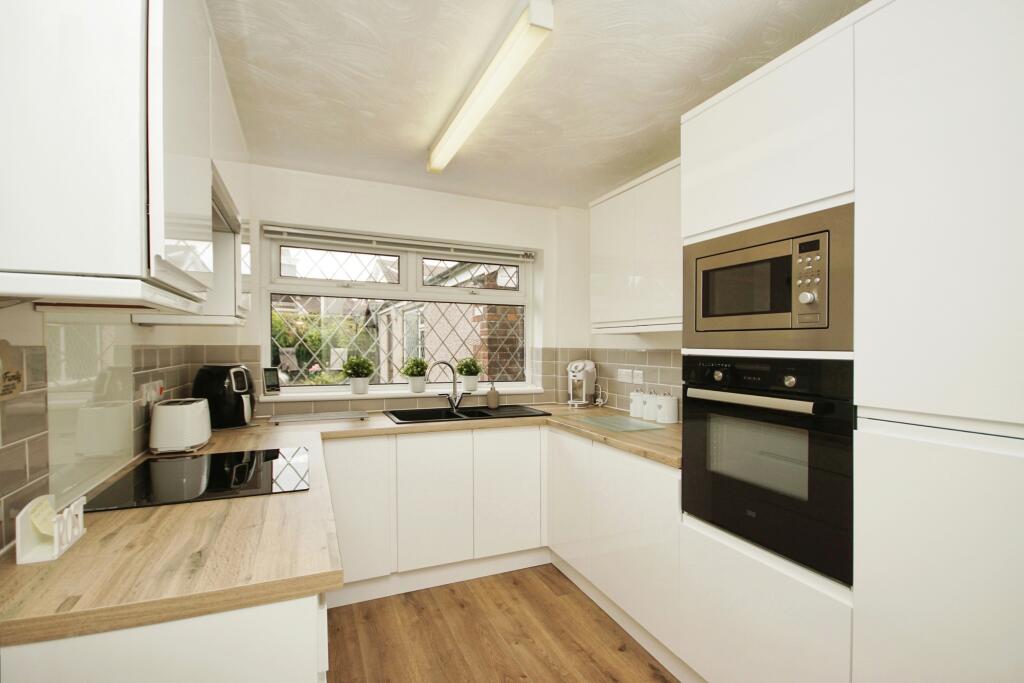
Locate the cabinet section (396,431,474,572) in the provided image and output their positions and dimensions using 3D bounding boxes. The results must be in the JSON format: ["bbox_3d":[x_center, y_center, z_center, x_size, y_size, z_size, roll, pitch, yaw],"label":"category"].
[{"bbox_3d":[-0.535,0.881,2.633,0.429,0.735,0.570,1,-1,-24],"label":"cabinet section"}]

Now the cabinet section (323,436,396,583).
[{"bbox_3d":[-0.885,0.854,2.430,0.380,0.720,0.560,1,-1,-23],"label":"cabinet section"}]

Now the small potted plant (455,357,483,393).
[{"bbox_3d":[-0.324,0.241,3.177,0.185,0.250,0.185,1,-1,-24],"label":"small potted plant"}]

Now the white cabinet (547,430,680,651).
[{"bbox_3d":[0.703,0.898,2.286,0.570,0.737,1.072,1,-1,-24],"label":"white cabinet"}]

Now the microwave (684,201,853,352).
[{"bbox_3d":[0.955,-0.167,1.455,0.400,0.390,0.585,1,-1,-24],"label":"microwave"}]

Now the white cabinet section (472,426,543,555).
[{"bbox_3d":[-0.140,0.894,2.811,0.434,0.738,0.570,1,-1,-24],"label":"white cabinet section"}]

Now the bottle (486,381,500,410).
[{"bbox_3d":[-0.136,0.387,3.112,0.085,0.203,0.090,1,-1,24],"label":"bottle"}]

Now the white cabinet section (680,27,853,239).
[{"bbox_3d":[1.045,-0.618,1.510,0.560,0.450,0.590,1,-1,-24],"label":"white cabinet section"}]

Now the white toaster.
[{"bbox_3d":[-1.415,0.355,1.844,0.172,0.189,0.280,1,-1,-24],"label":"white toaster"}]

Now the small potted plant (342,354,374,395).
[{"bbox_3d":[-1.000,0.216,2.790,0.200,0.260,0.200,1,-1,-23],"label":"small potted plant"}]

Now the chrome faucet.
[{"bbox_3d":[-0.424,0.295,2.770,0.270,0.330,0.100,1,-1,-28],"label":"chrome faucet"}]

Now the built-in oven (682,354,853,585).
[{"bbox_3d":[1.031,0.362,1.517,0.570,0.608,0.582,1,-1,-24],"label":"built-in oven"}]

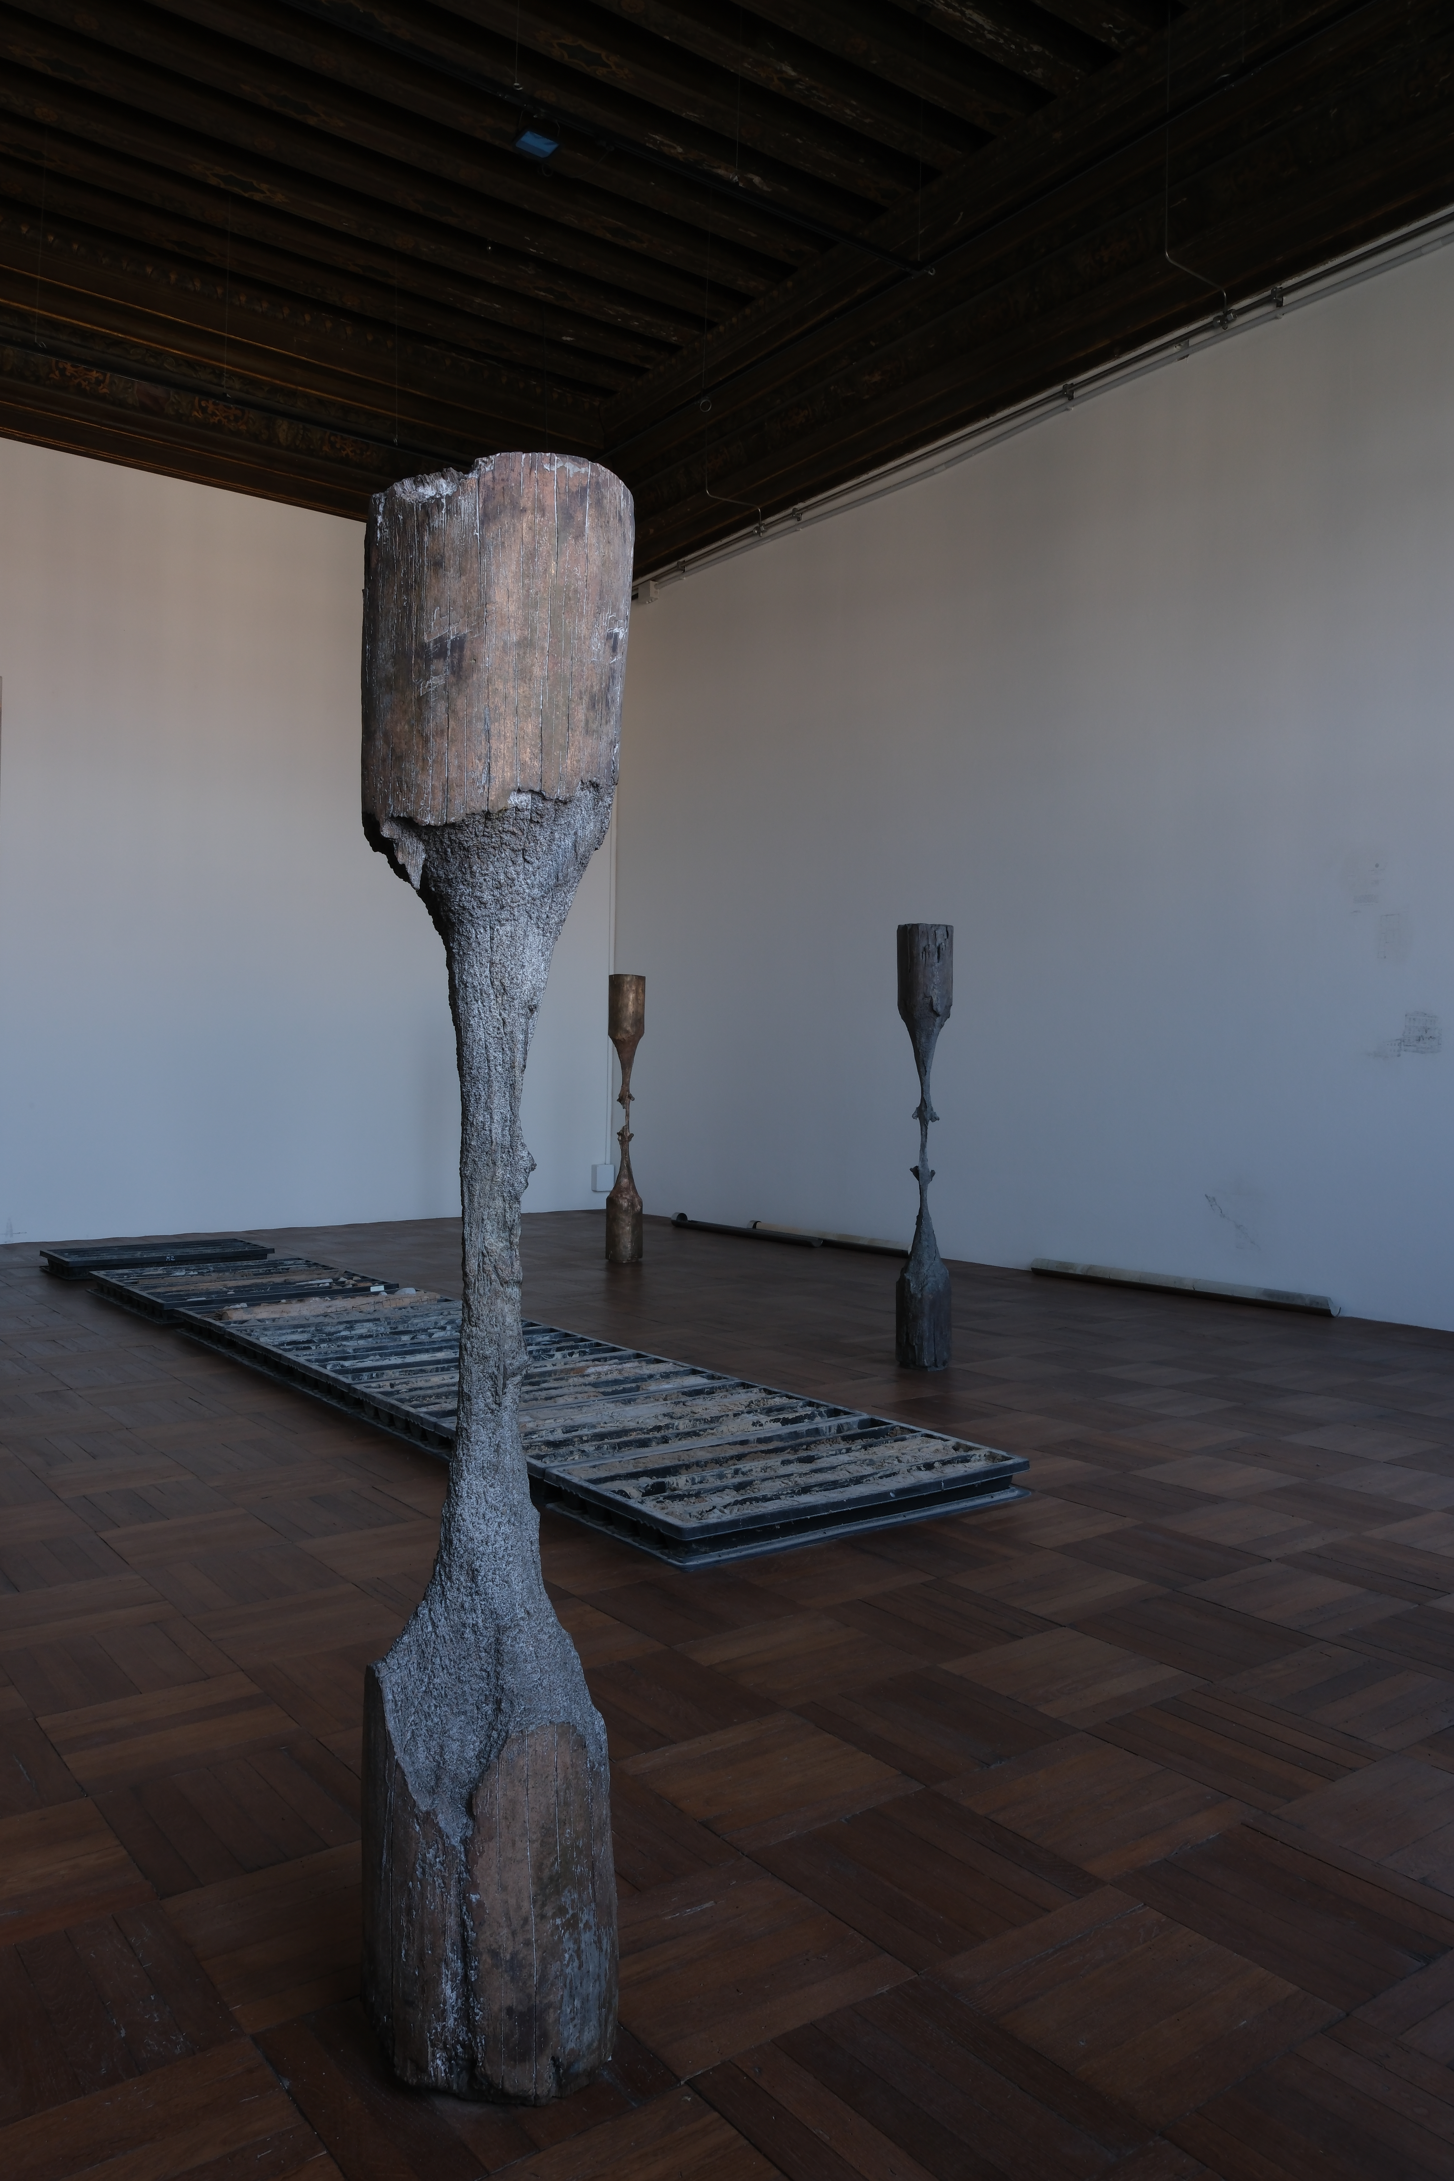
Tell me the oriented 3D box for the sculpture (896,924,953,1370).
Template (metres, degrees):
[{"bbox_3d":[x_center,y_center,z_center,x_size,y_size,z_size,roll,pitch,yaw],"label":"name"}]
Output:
[{"bbox_3d":[0.746,0.210,5.480,0.212,1.640,0.212,0,1,8],"label":"sculpture"}]

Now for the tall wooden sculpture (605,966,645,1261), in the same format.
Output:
[{"bbox_3d":[-0.593,0.155,8.600,0.220,1.670,0.220,0,1,-4],"label":"tall wooden sculpture"}]

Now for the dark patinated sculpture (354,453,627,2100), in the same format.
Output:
[{"bbox_3d":[-0.263,0.195,1.645,0.310,1.725,0.300,0,1,-9],"label":"dark patinated sculpture"}]

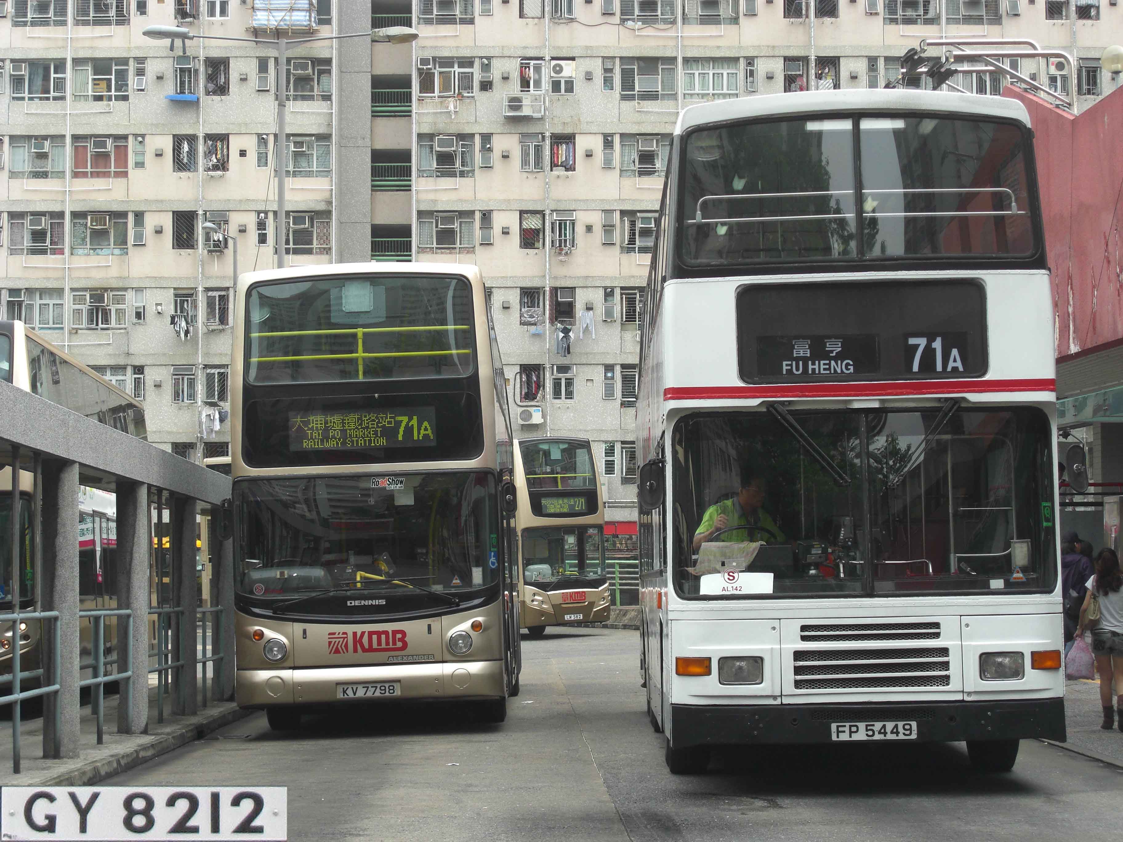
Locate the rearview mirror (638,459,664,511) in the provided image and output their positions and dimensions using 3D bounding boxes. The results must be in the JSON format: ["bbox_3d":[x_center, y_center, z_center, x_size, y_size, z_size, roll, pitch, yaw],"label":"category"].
[{"bbox_3d":[0.564,0.404,16.250,0.165,0.325,0.110,-2,-4,9],"label":"rearview mirror"}]

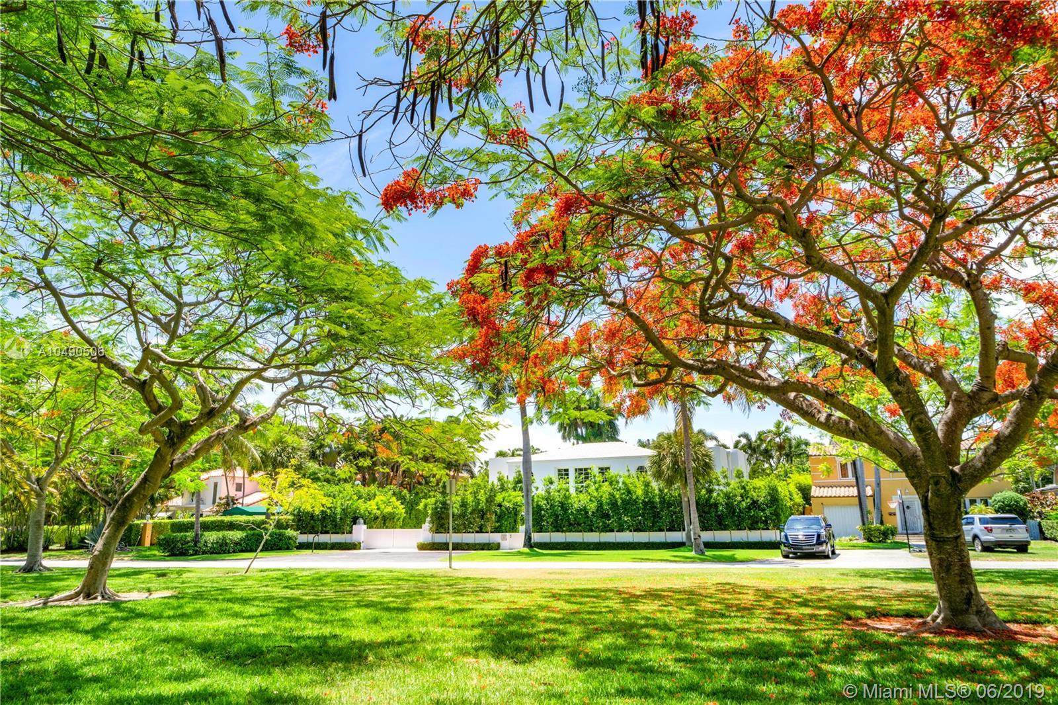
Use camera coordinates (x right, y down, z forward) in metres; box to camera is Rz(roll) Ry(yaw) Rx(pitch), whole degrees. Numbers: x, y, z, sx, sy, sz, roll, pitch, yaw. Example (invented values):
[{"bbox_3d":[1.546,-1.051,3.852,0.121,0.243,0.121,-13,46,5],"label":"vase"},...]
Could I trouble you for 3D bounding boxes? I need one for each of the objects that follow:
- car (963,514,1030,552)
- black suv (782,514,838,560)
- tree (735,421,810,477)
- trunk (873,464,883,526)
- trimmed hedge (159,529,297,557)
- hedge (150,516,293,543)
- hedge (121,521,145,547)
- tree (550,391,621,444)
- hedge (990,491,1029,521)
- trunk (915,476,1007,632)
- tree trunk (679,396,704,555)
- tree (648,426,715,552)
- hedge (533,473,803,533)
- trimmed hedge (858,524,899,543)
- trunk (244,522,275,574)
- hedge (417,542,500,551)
[{"bbox_3d":[22.402,8.813,34.549,2.000,1.780,5.000,-2,-13,8],"label":"car"},{"bbox_3d":[13.407,8.776,33.776,2.070,1.900,5.200,-7,-15,26],"label":"black suv"},{"bbox_3d":[18.707,9.680,54.000,5.500,8.400,5.500,0,-13,0],"label":"tree"},{"bbox_3d":[21.546,9.174,43.500,0.420,4.300,0.420,0,-13,0],"label":"trunk"},{"bbox_3d":[-16.401,10.429,38.700,7.000,1.100,1.300,11,-17,-39],"label":"trimmed hedge"},{"bbox_3d":[-19.729,11.464,45.300,9.300,1.600,1.300,-2,-13,8],"label":"hedge"},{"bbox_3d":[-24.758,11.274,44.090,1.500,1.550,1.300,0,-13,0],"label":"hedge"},{"bbox_3d":[4.911,9.522,63.000,6.300,12.300,6.300,0,-13,0],"label":"tree"},{"bbox_3d":[27.950,9.463,41.000,2.350,2.600,2.350,0,-13,0],"label":"hedge"},{"bbox_3d":[6.970,3.159,11.379,1.150,2.450,1.050,0,-13,0],"label":"trunk"},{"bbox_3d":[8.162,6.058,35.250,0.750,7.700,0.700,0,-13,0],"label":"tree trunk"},{"bbox_3d":[7.980,6.981,36.985,3.400,6.500,3.400,0,-13,0],"label":"tree"},{"bbox_3d":[7.868,8.831,41.300,14.900,3.400,2.000,-2,-13,8],"label":"hedge"},{"bbox_3d":[21.068,10.835,42.446,2.100,1.150,1.400,0,-13,0],"label":"trimmed hedge"},{"bbox_3d":[-8.995,6.525,23.500,1.000,1.700,0.450,0,-13,0],"label":"trunk"},{"bbox_3d":[-3.810,10.411,38.026,4.450,0.470,0.650,0,-13,0],"label":"hedge"}]

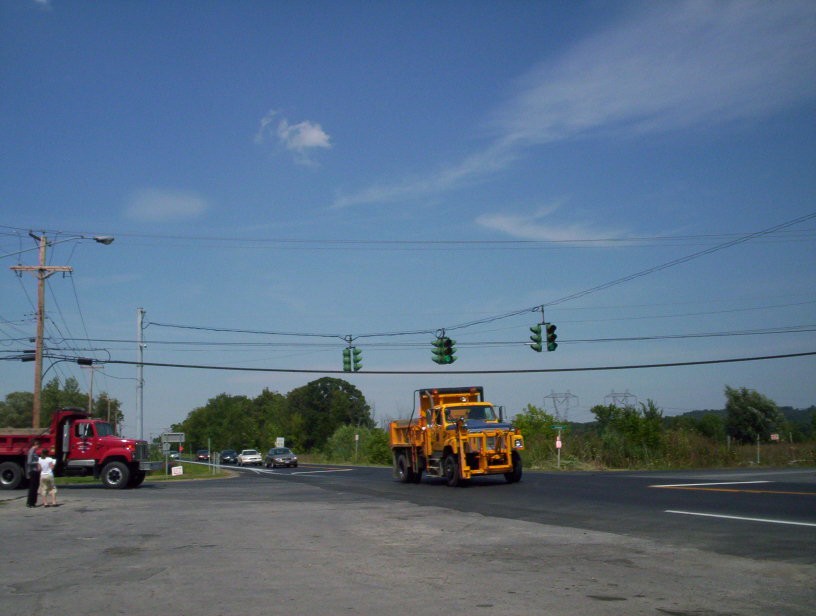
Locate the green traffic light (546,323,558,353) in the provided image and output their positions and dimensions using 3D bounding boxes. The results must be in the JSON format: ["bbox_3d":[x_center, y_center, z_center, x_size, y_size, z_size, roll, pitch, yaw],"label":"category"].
[{"bbox_3d":[5.773,1.220,35.923,0.350,1.080,0.420,4,-10,-28],"label":"green traffic light"}]

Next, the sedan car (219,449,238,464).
[{"bbox_3d":[-17.905,14.929,89.815,1.770,1.450,4.600,2,-9,-17],"label":"sedan car"}]

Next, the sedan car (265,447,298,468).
[{"bbox_3d":[-9.325,11.051,66.109,1.770,1.450,4.600,2,-9,-18],"label":"sedan car"}]

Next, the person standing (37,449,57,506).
[{"bbox_3d":[-9.658,4.559,24.008,0.500,1.550,0.320,2,-9,-16],"label":"person standing"}]

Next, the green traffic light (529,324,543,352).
[{"bbox_3d":[5.136,1.224,36.025,0.420,1.080,0.350,1,-9,-11],"label":"green traffic light"}]

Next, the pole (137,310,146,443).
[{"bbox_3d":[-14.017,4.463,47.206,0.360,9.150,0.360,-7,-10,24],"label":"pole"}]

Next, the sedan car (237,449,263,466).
[{"bbox_3d":[-13.283,12.636,75.487,1.800,1.420,4.800,2,-9,-18],"label":"sedan car"}]

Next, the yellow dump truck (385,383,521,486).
[{"bbox_3d":[1.672,4.699,32.662,2.500,3.380,7.000,2,-9,-20],"label":"yellow dump truck"}]

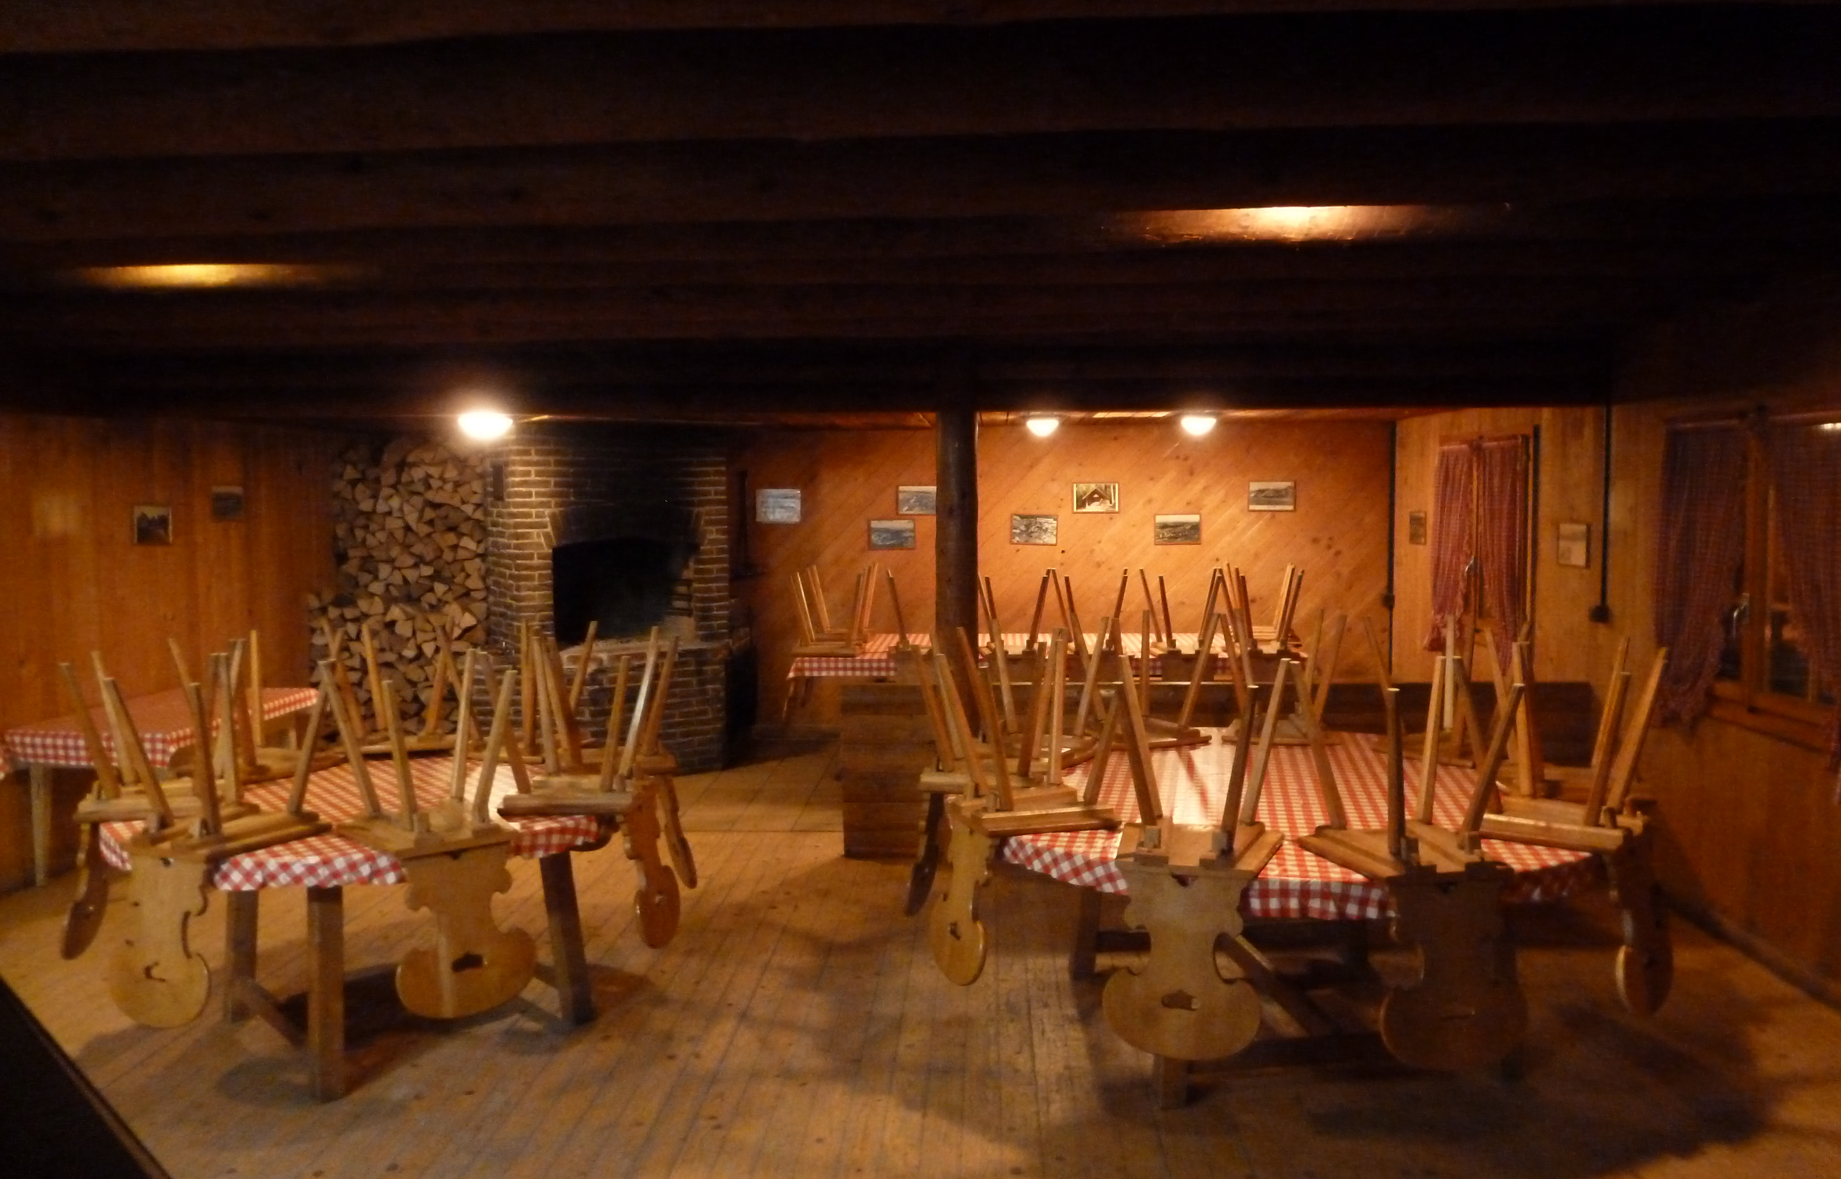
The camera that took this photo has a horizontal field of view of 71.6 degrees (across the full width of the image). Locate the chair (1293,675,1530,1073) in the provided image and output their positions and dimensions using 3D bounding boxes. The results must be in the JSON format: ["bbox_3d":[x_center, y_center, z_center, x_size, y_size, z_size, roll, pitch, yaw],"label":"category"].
[{"bbox_3d":[1.237,0.673,3.218,0.430,0.926,0.472,-1,5,-9],"label":"chair"}]

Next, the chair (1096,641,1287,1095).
[{"bbox_3d":[0.697,0.673,3.276,0.430,0.926,0.472,1,5,18],"label":"chair"}]

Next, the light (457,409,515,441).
[{"bbox_3d":[-2.181,-0.819,6.400,0.260,0.125,0.260,0,5,3],"label":"light"}]

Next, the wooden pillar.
[{"bbox_3d":[0.195,0.183,6.156,0.205,2.129,0.205,0,5,3],"label":"wooden pillar"}]

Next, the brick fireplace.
[{"bbox_3d":[-2.007,0.032,8.113,1.445,2.148,1.000,-3,5,-31],"label":"brick fireplace"}]

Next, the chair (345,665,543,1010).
[{"bbox_3d":[-1.337,0.670,3.513,0.430,0.926,0.472,-4,6,-39],"label":"chair"}]

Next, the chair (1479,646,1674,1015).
[{"bbox_3d":[1.764,0.648,3.481,0.430,0.926,0.472,-5,6,-44],"label":"chair"}]

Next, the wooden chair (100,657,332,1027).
[{"bbox_3d":[-1.908,0.677,3.485,0.430,0.926,0.472,1,5,21],"label":"wooden chair"}]

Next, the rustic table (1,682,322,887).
[{"bbox_3d":[-3.404,0.925,5.867,0.744,0.755,1.152,0,5,3],"label":"rustic table"}]

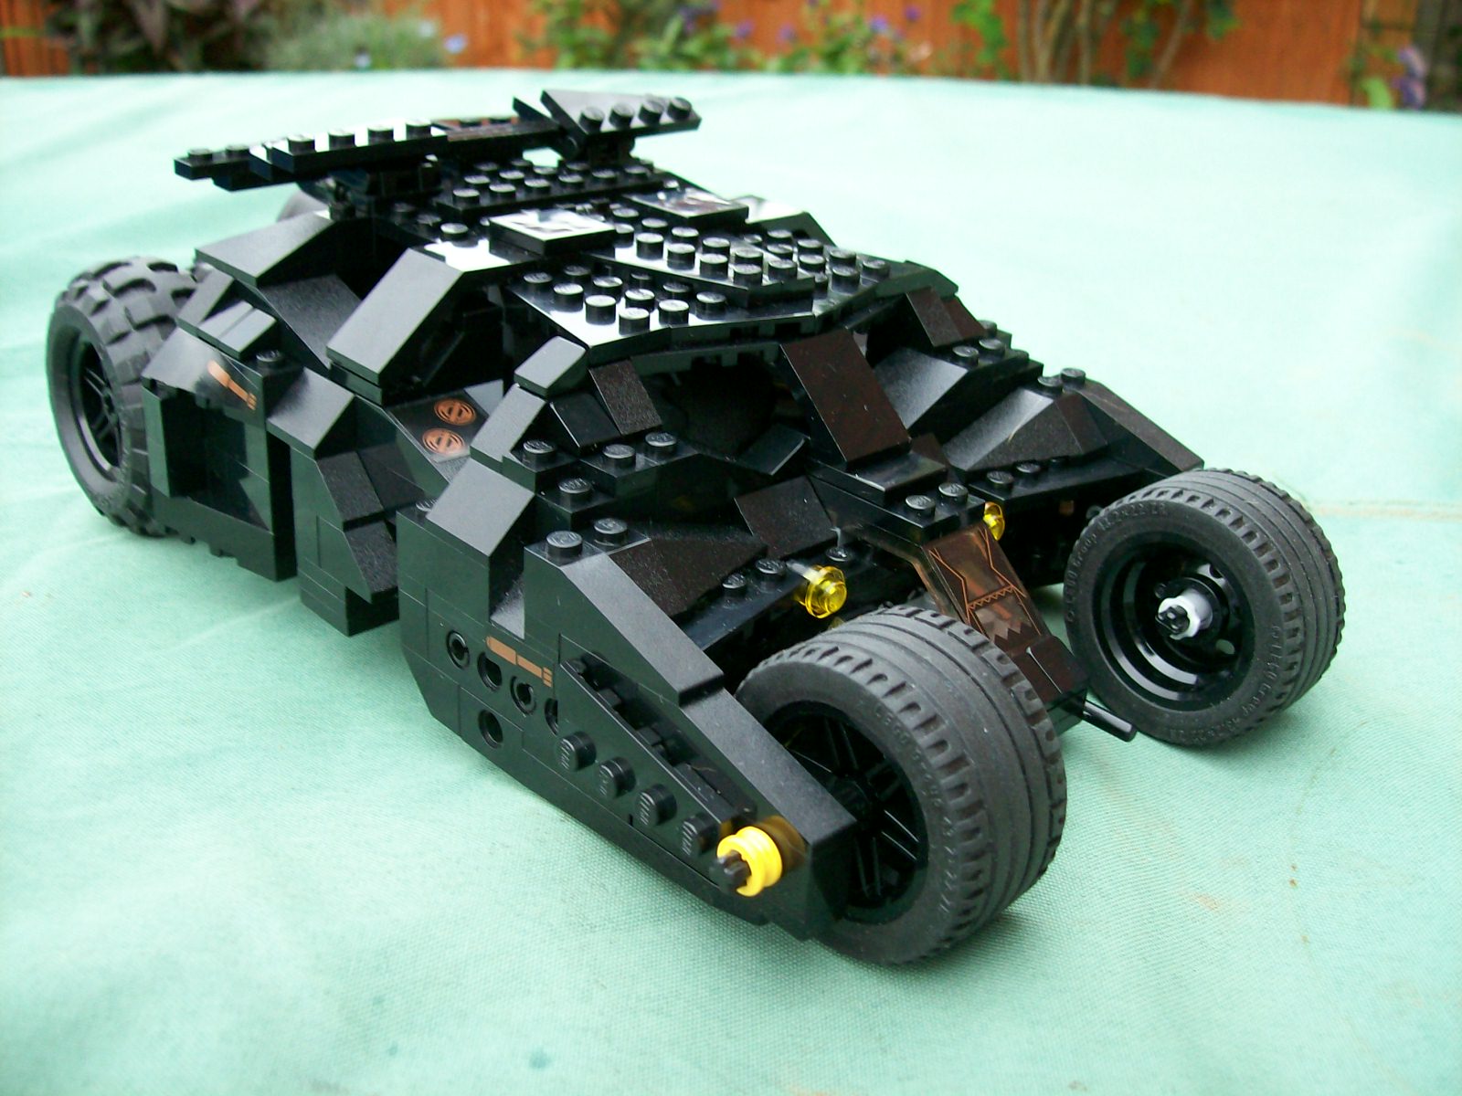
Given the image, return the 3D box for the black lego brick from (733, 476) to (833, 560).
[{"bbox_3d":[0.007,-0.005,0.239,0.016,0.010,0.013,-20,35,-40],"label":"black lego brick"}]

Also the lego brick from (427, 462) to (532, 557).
[{"bbox_3d":[-0.034,-0.007,0.225,0.016,0.010,0.016,-20,35,-41],"label":"lego brick"}]

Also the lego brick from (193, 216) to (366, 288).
[{"bbox_3d":[-0.084,-0.058,0.286,0.024,0.010,0.024,-20,35,-41],"label":"lego brick"}]

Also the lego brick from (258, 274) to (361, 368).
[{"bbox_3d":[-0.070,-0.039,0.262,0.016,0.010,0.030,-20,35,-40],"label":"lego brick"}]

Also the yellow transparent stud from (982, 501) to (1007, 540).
[{"bbox_3d":[0.044,-0.004,0.254,0.008,0.008,0.005,-20,35,-40],"label":"yellow transparent stud"}]

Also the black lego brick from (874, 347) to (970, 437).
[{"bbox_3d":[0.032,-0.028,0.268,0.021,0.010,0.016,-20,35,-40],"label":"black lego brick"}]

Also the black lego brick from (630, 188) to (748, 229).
[{"bbox_3d":[-0.008,-0.063,0.282,0.016,0.003,0.016,-20,38,-40],"label":"black lego brick"}]

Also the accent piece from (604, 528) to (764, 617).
[{"bbox_3d":[-0.006,0.001,0.222,0.032,0.010,0.016,-20,35,-41],"label":"accent piece"}]

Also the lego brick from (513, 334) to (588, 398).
[{"bbox_3d":[-0.027,-0.027,0.228,0.008,0.006,0.008,-20,35,-41],"label":"lego brick"}]

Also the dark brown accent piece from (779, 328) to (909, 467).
[{"bbox_3d":[0.018,-0.024,0.243,0.016,0.016,0.017,-20,35,-40],"label":"dark brown accent piece"}]

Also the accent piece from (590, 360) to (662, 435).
[{"bbox_3d":[-0.019,-0.023,0.232,0.008,0.010,0.016,-20,35,-41],"label":"accent piece"}]

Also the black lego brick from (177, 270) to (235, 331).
[{"bbox_3d":[-0.094,-0.046,0.284,0.016,0.010,0.008,-20,35,-41],"label":"black lego brick"}]

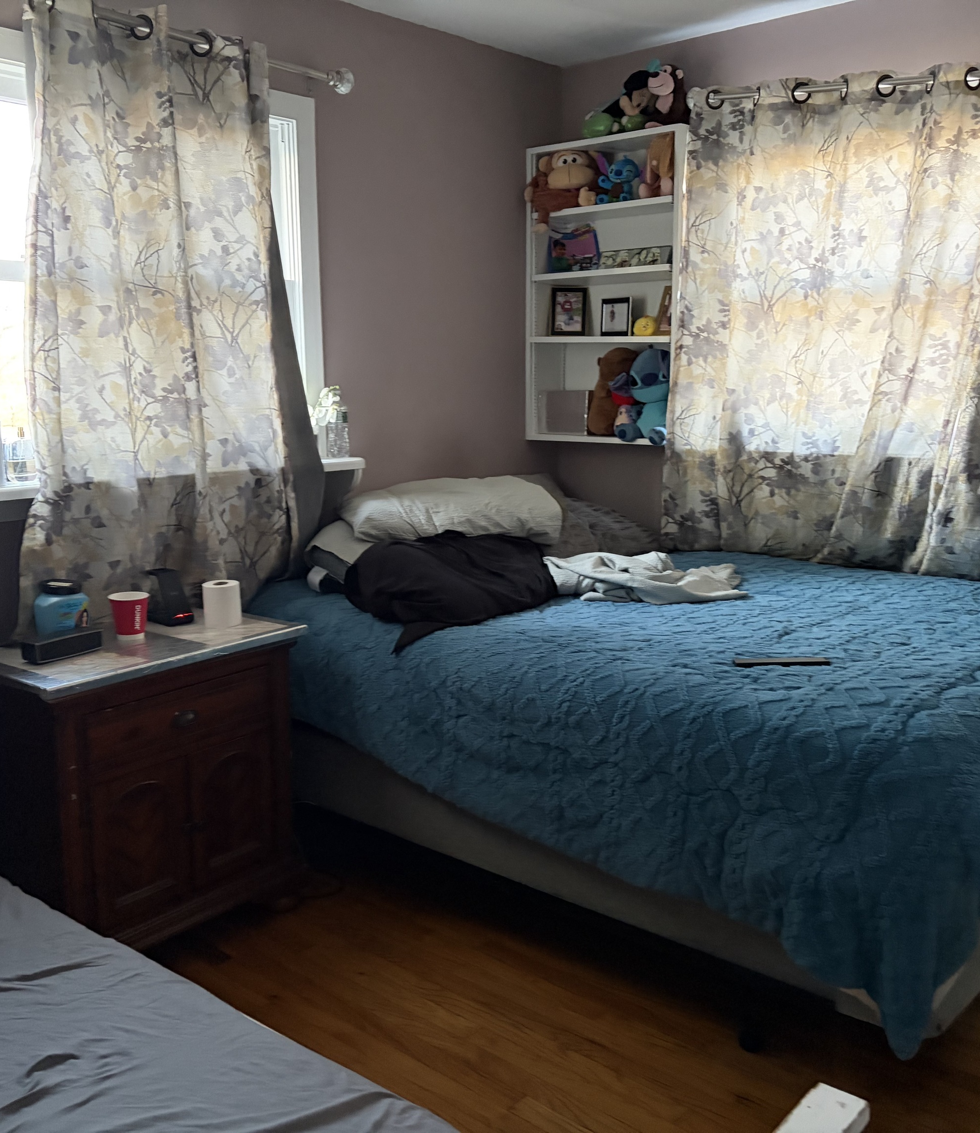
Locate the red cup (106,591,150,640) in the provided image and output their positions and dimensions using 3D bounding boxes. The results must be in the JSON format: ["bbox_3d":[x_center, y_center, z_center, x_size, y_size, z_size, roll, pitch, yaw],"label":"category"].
[{"bbox_3d":[-0.854,0.119,2.673,0.093,0.097,0.093,0,10,0],"label":"red cup"}]

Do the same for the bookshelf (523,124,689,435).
[{"bbox_3d":[0.421,-0.924,3.865,0.613,0.997,0.190,8,13,40],"label":"bookshelf"}]

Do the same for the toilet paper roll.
[{"bbox_3d":[-0.661,0.092,2.801,0.092,0.104,0.092,0,10,0],"label":"toilet paper roll"}]

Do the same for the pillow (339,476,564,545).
[{"bbox_3d":[-0.124,-0.157,3.323,0.650,0.180,0.400,-6,11,-29],"label":"pillow"}]

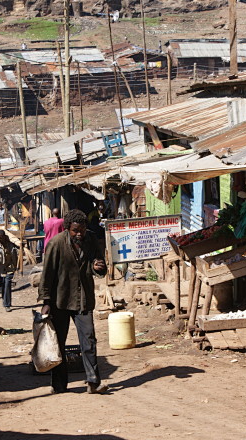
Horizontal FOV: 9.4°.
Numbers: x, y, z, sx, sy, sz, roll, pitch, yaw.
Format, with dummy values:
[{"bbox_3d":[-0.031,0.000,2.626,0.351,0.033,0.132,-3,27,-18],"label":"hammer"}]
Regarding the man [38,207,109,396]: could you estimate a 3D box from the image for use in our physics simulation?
[{"bbox_3d":[-0.441,0.725,13.350,0.600,1.630,0.480,-1,1,-18],"label":"man"}]

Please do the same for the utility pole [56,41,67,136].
[{"bbox_3d":[-2.652,-4.284,68.000,0.160,7.600,0.160,-3,1,0],"label":"utility pole"}]

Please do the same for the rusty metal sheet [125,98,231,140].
[{"bbox_3d":[0.958,-1.692,25.000,1.900,0.200,2.400,-15,17,-28],"label":"rusty metal sheet"}]

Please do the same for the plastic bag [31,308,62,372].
[{"bbox_3d":[-0.671,1.065,13.150,0.270,0.530,0.200,0,1,11],"label":"plastic bag"}]

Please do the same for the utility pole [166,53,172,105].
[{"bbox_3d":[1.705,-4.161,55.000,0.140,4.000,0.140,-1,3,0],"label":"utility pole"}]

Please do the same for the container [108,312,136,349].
[{"bbox_3d":[-0.003,1.208,16.400,0.290,0.390,0.250,-2,3,9],"label":"container"}]

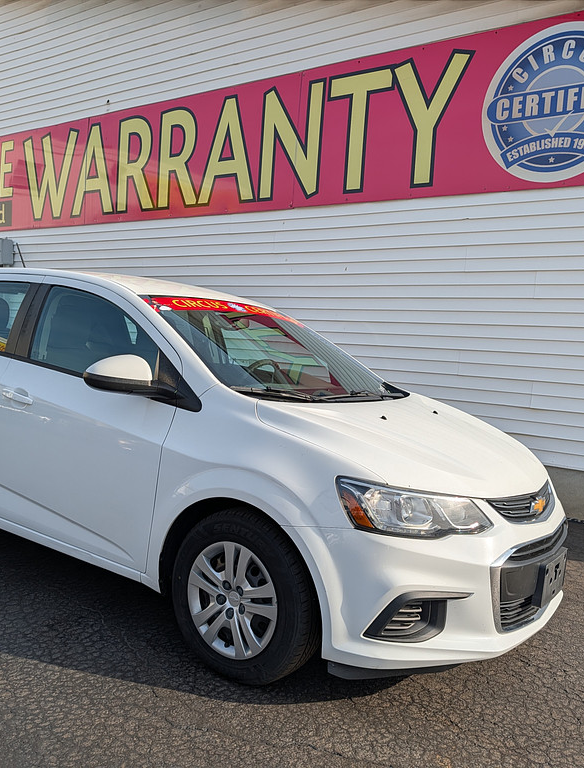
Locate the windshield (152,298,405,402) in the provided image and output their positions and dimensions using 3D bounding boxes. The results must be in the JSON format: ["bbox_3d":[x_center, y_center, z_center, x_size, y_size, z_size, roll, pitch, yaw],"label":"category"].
[{"bbox_3d":[-0.041,-0.168,3.440,0.840,0.110,1.360,43,23,24],"label":"windshield"}]

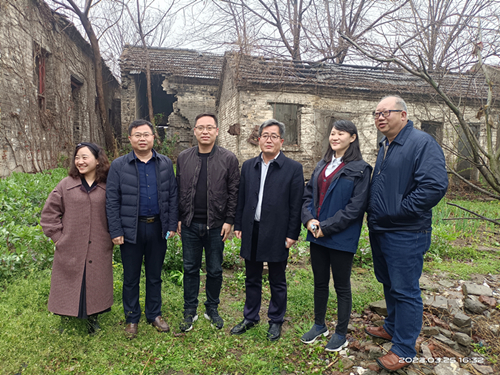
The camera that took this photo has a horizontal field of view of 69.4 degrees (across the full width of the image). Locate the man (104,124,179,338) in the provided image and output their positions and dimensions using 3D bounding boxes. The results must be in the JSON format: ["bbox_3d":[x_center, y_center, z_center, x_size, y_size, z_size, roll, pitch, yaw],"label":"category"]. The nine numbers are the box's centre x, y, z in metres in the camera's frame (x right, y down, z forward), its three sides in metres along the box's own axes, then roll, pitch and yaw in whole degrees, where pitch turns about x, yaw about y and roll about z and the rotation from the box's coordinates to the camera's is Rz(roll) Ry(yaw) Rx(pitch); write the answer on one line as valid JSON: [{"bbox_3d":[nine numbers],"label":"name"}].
[{"bbox_3d":[-0.859,0.321,2.884,0.540,1.710,0.340,-2,4,-20],"label":"man"}]

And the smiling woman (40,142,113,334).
[{"bbox_3d":[-1.436,0.425,3.042,0.570,1.590,0.360,-3,4,-27],"label":"smiling woman"}]

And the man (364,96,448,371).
[{"bbox_3d":[1.072,0.260,2.441,0.440,1.730,0.540,-3,5,-32],"label":"man"}]

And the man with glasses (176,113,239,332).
[{"bbox_3d":[-0.342,0.279,2.976,0.520,1.750,0.320,-1,4,0],"label":"man with glasses"}]

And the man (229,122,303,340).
[{"bbox_3d":[0.140,0.319,2.879,0.540,1.710,0.350,1,4,20],"label":"man"}]

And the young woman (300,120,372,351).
[{"bbox_3d":[0.643,0.332,2.685,0.480,1.650,0.380,3,5,40],"label":"young woman"}]

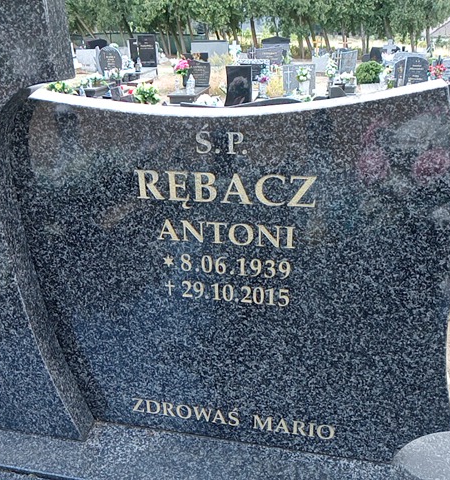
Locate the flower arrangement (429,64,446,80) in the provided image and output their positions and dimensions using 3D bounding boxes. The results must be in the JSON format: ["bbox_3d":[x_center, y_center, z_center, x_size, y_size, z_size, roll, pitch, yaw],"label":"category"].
[{"bbox_3d":[4.565,-3.613,11.130,0.290,0.296,0.270,2,23,10],"label":"flower arrangement"}]

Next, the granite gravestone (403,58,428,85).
[{"bbox_3d":[4.032,-3.530,10.920,0.423,0.607,0.126,2,23,10],"label":"granite gravestone"}]

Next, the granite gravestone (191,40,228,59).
[{"bbox_3d":[-0.704,-8.757,24.000,1.652,0.866,0.200,3,23,11],"label":"granite gravestone"}]

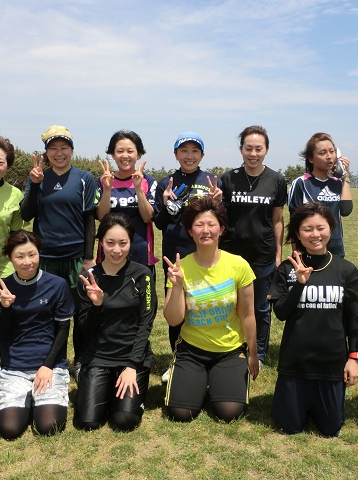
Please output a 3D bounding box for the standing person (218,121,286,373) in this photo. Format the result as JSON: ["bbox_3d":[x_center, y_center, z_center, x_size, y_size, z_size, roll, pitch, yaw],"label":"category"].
[{"bbox_3d":[0.508,0.045,3.405,0.460,1.606,0.360,1,7,9],"label":"standing person"}]

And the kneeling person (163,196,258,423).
[{"bbox_3d":[0.181,0.338,2.814,0.527,1.170,0.600,1,7,5],"label":"kneeling person"}]

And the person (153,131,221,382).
[{"bbox_3d":[0.054,0.099,3.165,0.427,1.557,0.360,0,7,0],"label":"person"}]

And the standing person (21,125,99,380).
[{"bbox_3d":[-0.760,0.076,3.189,0.487,1.594,0.370,-1,7,-9],"label":"standing person"}]

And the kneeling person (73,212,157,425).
[{"bbox_3d":[-0.344,0.389,2.745,0.433,1.085,0.620,0,7,1],"label":"kneeling person"}]

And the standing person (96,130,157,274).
[{"bbox_3d":[-0.335,0.090,3.219,0.402,1.561,0.360,0,7,-4],"label":"standing person"}]

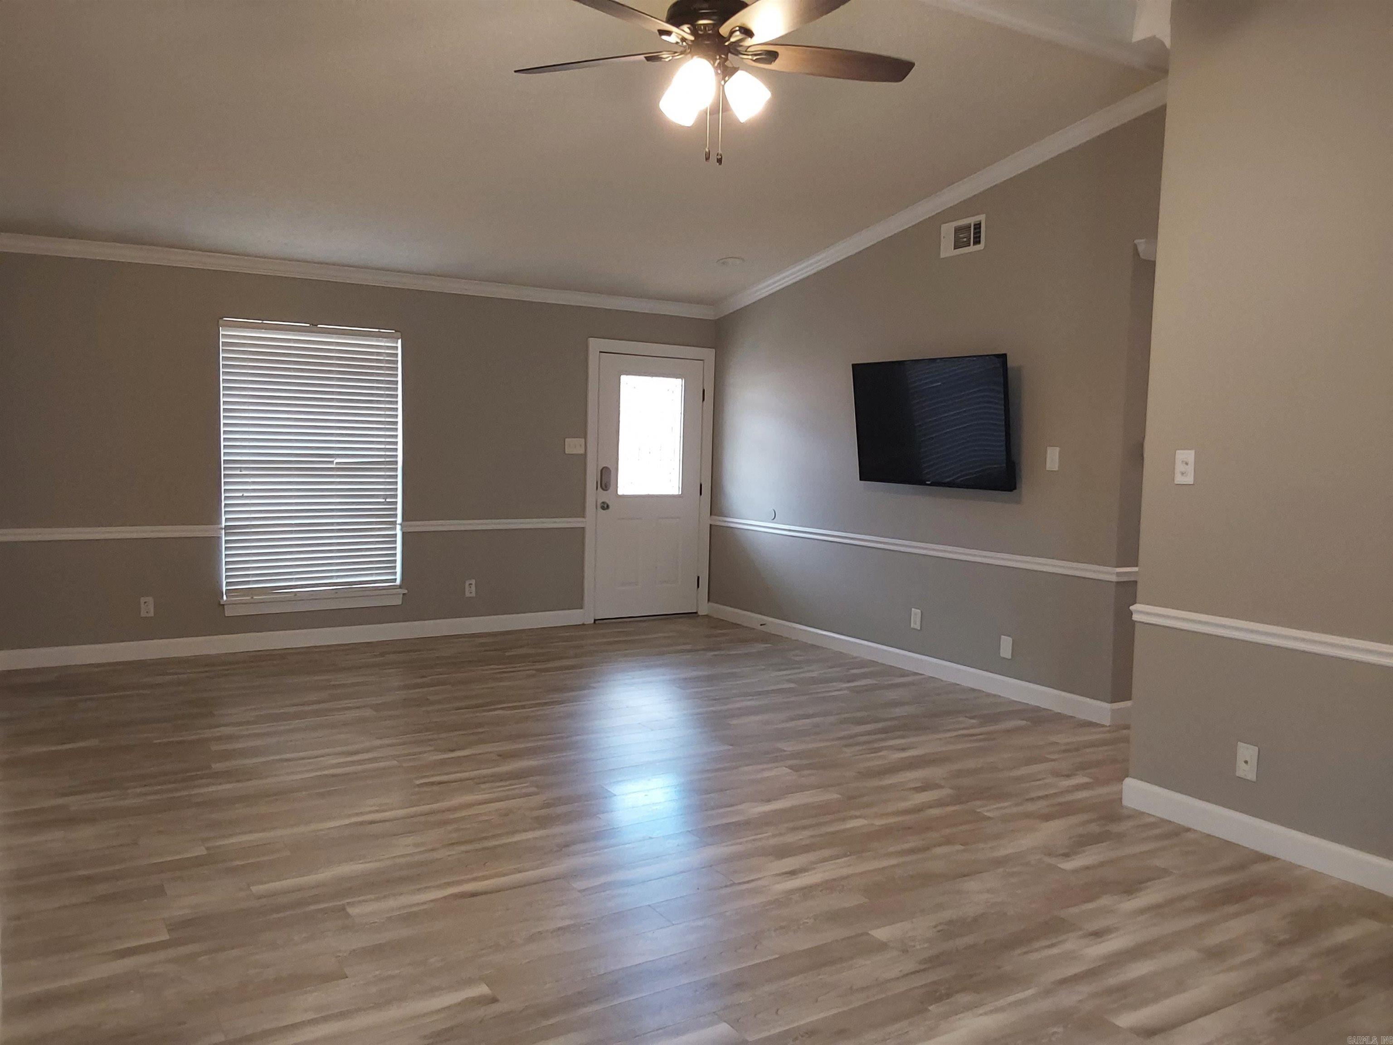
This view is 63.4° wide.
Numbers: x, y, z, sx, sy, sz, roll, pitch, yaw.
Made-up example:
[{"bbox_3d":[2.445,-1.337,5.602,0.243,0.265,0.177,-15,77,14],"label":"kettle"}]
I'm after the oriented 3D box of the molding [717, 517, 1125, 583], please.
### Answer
[{"bbox_3d":[1.123,0.124,7.337,0.030,0.068,3.813,-1,5,-32],"label":"molding"}]

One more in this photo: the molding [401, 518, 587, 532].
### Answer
[{"bbox_3d":[-1.406,0.019,8.015,1.373,0.067,0.030,-1,5,-32],"label":"molding"}]

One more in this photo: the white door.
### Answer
[{"bbox_3d":[-0.363,-0.268,8.685,0.911,2.006,0.045,-1,5,-32],"label":"white door"}]

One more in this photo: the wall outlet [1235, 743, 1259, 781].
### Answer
[{"bbox_3d":[1.970,0.856,4.030,0.008,0.125,0.076,-1,5,-32],"label":"wall outlet"}]

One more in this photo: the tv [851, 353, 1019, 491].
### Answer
[{"bbox_3d":[1.384,-0.589,6.655,0.060,0.735,1.280,-10,9,-31],"label":"tv"}]

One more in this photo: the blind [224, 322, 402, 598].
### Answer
[{"bbox_3d":[-2.490,-0.393,7.351,1.139,1.749,0.070,-1,5,-32],"label":"blind"}]

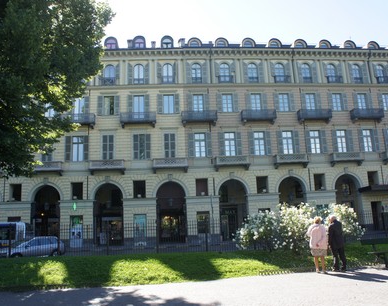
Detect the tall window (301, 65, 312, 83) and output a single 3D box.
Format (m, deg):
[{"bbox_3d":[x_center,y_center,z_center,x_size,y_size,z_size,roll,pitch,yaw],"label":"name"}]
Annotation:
[{"bbox_3d":[12.482,-8.829,38.161,1.200,2.400,0.220,-2,-12,-4],"label":"tall window"}]

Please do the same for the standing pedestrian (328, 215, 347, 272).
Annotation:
[{"bbox_3d":[4.346,2.745,10.455,0.500,1.690,0.380,0,-13,-14],"label":"standing pedestrian"}]

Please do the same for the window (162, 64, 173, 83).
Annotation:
[{"bbox_3d":[-2.598,-7.798,34.106,1.032,2.038,0.250,-2,-12,-5],"label":"window"}]

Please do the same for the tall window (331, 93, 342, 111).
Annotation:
[{"bbox_3d":[16.764,-6.058,40.550,1.400,2.250,0.250,-2,-13,-5],"label":"tall window"}]

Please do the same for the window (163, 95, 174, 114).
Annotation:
[{"bbox_3d":[-2.533,-5.008,35.486,1.100,2.060,0.250,-2,-12,-4],"label":"window"}]

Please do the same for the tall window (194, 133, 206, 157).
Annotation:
[{"bbox_3d":[0.674,-0.768,34.813,1.100,2.500,0.250,-2,-12,-4],"label":"tall window"}]

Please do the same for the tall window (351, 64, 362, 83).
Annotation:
[{"bbox_3d":[18.238,-8.907,38.569,1.200,2.400,0.220,-2,-12,-4],"label":"tall window"}]

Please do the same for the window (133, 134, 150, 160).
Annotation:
[{"bbox_3d":[-5.661,-0.593,37.171,1.850,2.800,0.250,-2,-13,-5],"label":"window"}]

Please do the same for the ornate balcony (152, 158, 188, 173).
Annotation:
[{"bbox_3d":[-2.244,1.303,33.636,3.454,1.342,1.050,-2,-11,-5],"label":"ornate balcony"}]

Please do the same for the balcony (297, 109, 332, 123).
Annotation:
[{"bbox_3d":[12.892,-3.916,36.825,3.320,1.230,1.000,-2,-11,-5],"label":"balcony"}]

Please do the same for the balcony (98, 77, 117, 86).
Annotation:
[{"bbox_3d":[-9.053,-7.490,36.117,1.720,0.850,0.550,-2,-11,-5],"label":"balcony"}]

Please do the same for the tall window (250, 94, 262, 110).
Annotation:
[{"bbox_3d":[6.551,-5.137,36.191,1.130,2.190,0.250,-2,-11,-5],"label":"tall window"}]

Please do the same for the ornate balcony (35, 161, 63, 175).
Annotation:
[{"bbox_3d":[-13.225,1.390,30.717,2.932,1.202,0.950,-2,-12,-5],"label":"ornate balcony"}]

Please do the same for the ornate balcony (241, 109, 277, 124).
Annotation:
[{"bbox_3d":[6.602,-3.654,35.282,3.450,1.600,0.900,-2,-12,-4],"label":"ornate balcony"}]

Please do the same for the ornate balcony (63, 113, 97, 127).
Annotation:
[{"bbox_3d":[-11.629,-3.320,34.890,3.350,1.180,1.000,-2,-11,-5],"label":"ornate balcony"}]

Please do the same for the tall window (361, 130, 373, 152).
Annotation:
[{"bbox_3d":[17.139,-1.137,34.352,1.164,2.238,0.250,-2,-12,-5],"label":"tall window"}]

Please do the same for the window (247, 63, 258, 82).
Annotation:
[{"bbox_3d":[6.340,-8.542,36.806,1.100,2.200,0.250,-2,-12,-4],"label":"window"}]

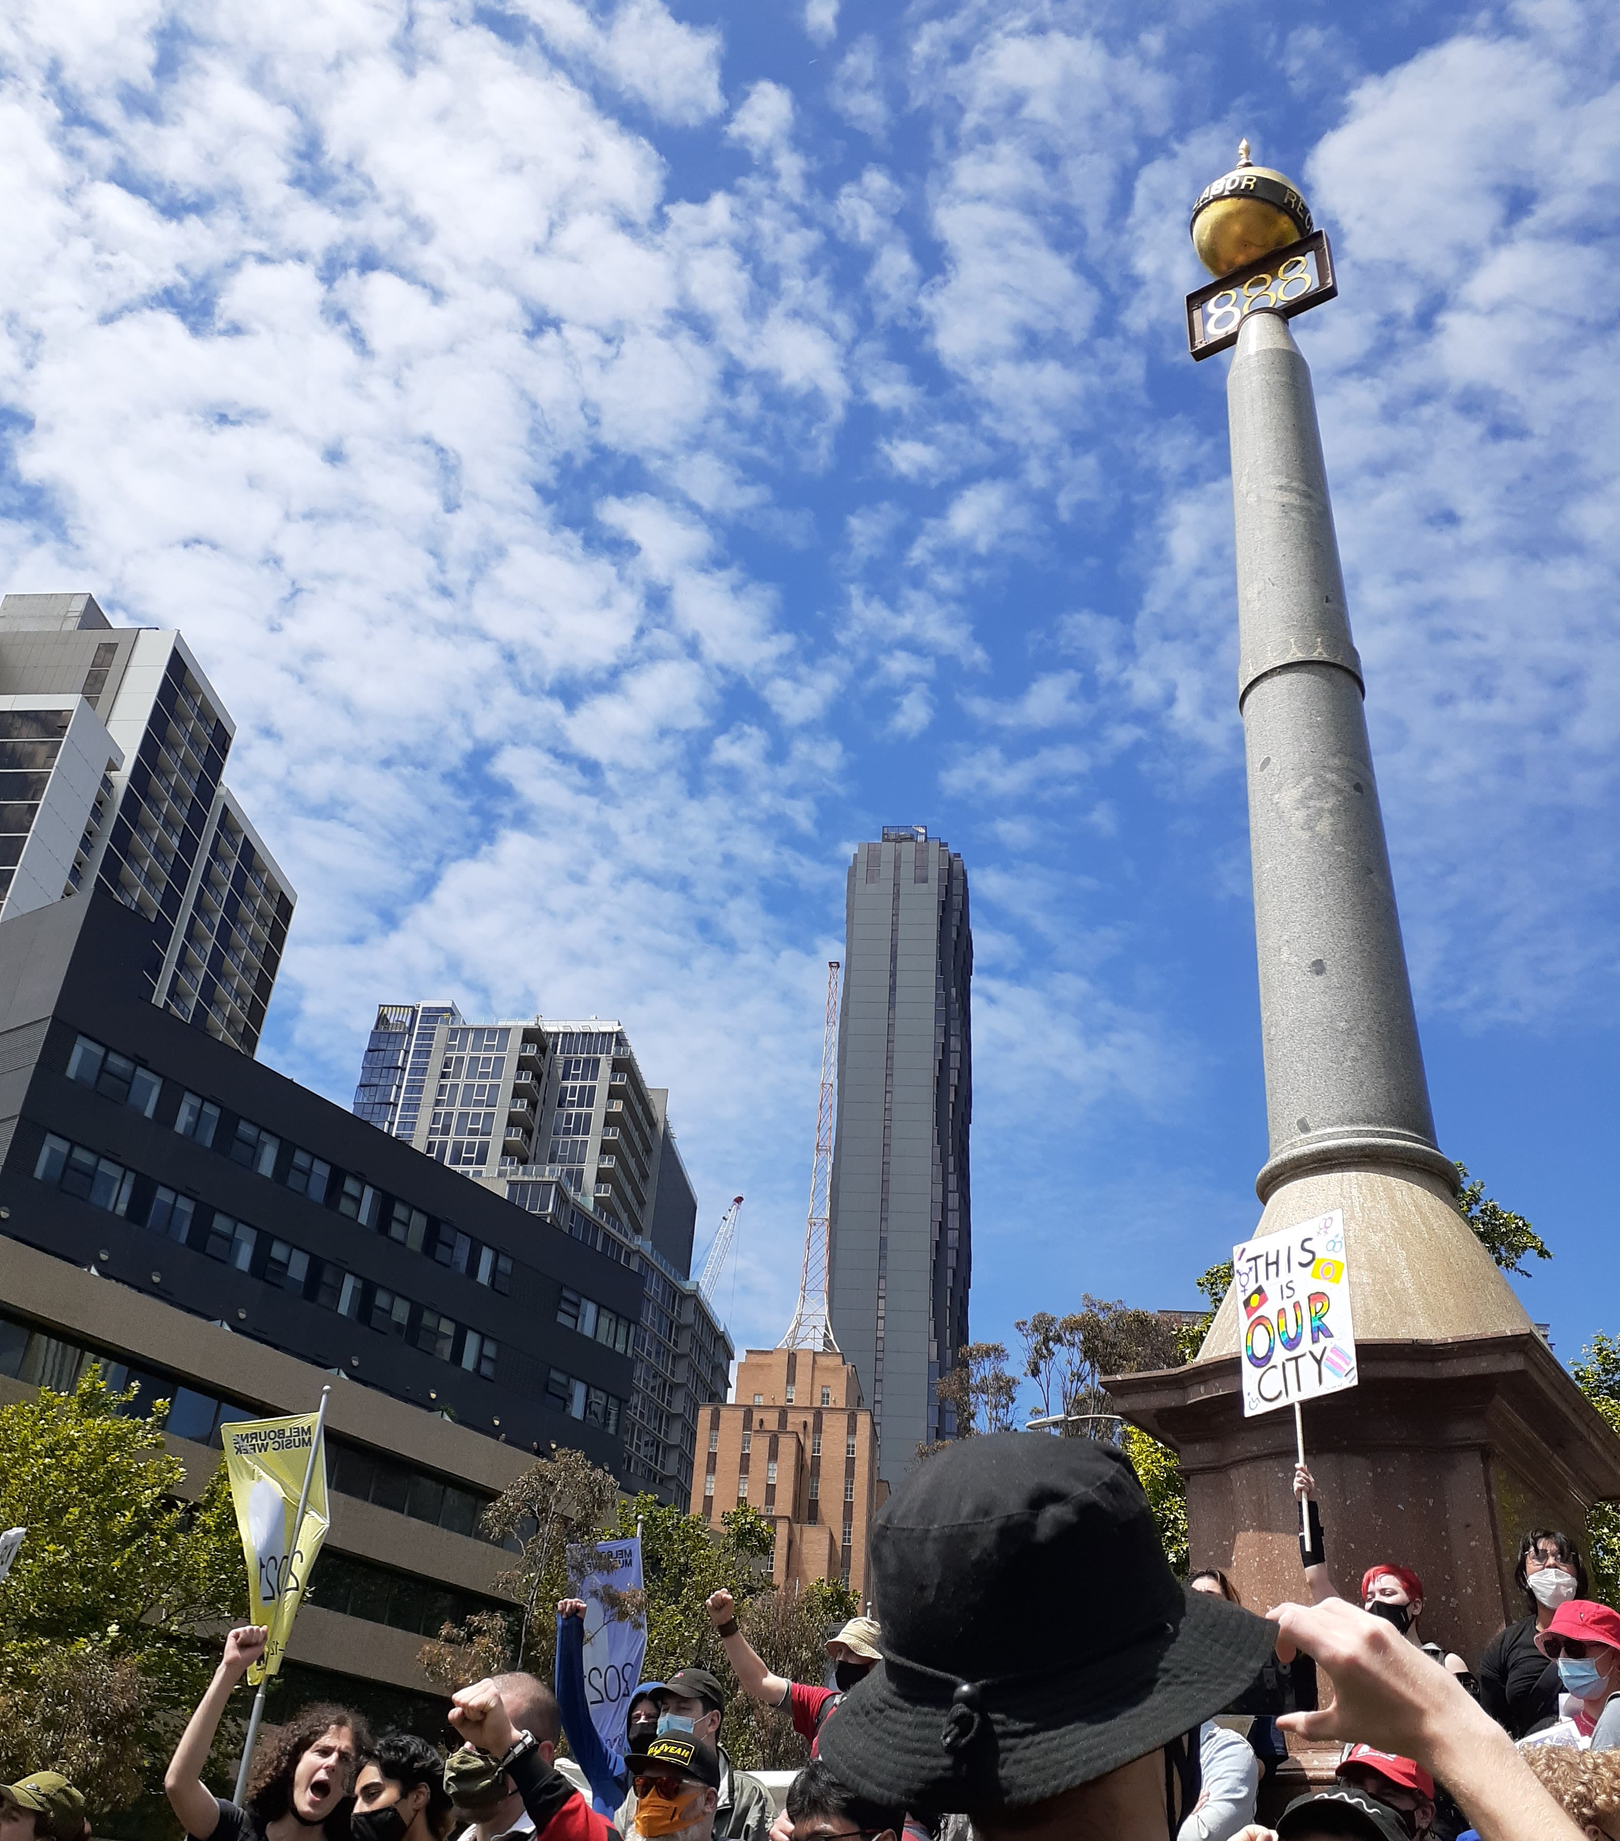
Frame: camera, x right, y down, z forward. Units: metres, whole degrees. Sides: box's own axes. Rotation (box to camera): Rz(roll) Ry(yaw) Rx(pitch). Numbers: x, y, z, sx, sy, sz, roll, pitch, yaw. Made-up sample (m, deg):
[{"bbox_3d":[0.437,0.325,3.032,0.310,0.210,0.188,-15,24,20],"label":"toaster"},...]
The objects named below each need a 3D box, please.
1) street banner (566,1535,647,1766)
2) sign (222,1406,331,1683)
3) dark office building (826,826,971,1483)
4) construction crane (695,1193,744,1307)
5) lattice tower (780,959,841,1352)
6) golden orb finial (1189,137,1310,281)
[{"bbox_3d":[-2.418,8.466,19.643,1.100,2.500,0.300,-7,-34,17],"label":"street banner"},{"bbox_3d":[-5.046,5.819,15.813,1.000,2.500,0.350,0,-32,7],"label":"sign"},{"bbox_3d":[14.204,70.885,273.988,23.000,187.000,34.000,0,-32,6],"label":"dark office building"},{"bbox_3d":[-27.242,95.059,381.112,22.000,70.000,9.000,4,-32,0],"label":"construction crane"},{"bbox_3d":[1.091,22.459,159.354,6.000,43.500,6.000,0,-32,7],"label":"lattice tower"},{"bbox_3d":[2.930,-4.832,11.300,0.750,1.330,0.750,-7,-34,17],"label":"golden orb finial"}]

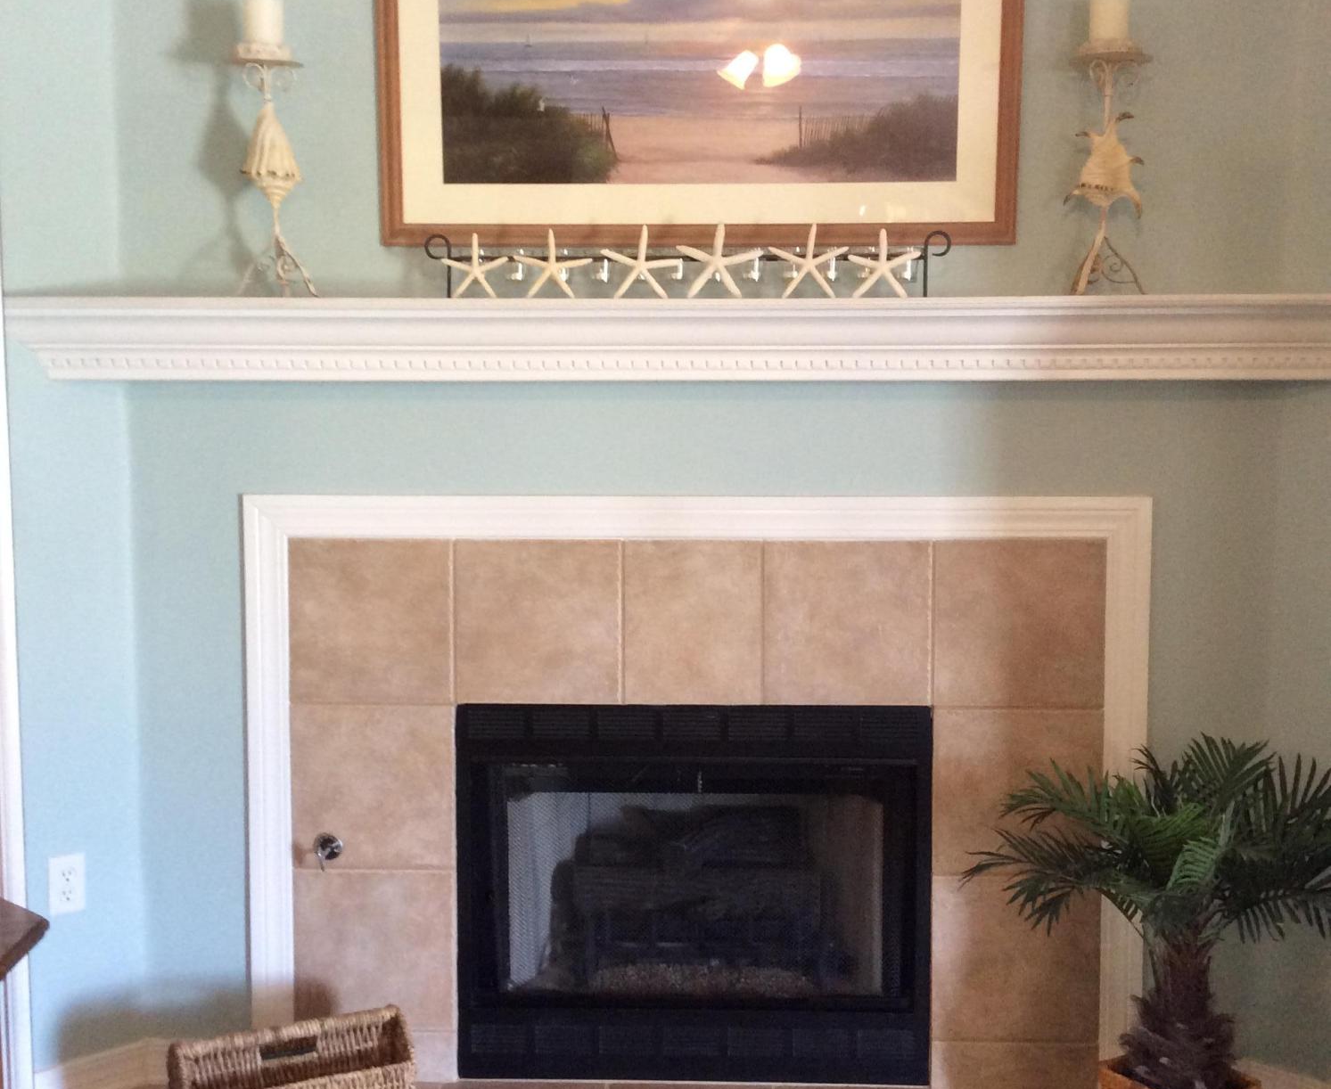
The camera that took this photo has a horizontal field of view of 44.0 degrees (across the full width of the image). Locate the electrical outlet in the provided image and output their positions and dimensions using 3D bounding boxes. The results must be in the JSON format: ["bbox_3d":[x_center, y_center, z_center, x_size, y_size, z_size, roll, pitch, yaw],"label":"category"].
[{"bbox_3d":[-1.175,0.670,3.237,0.071,0.115,0.008,-4,6,-44],"label":"electrical outlet"}]

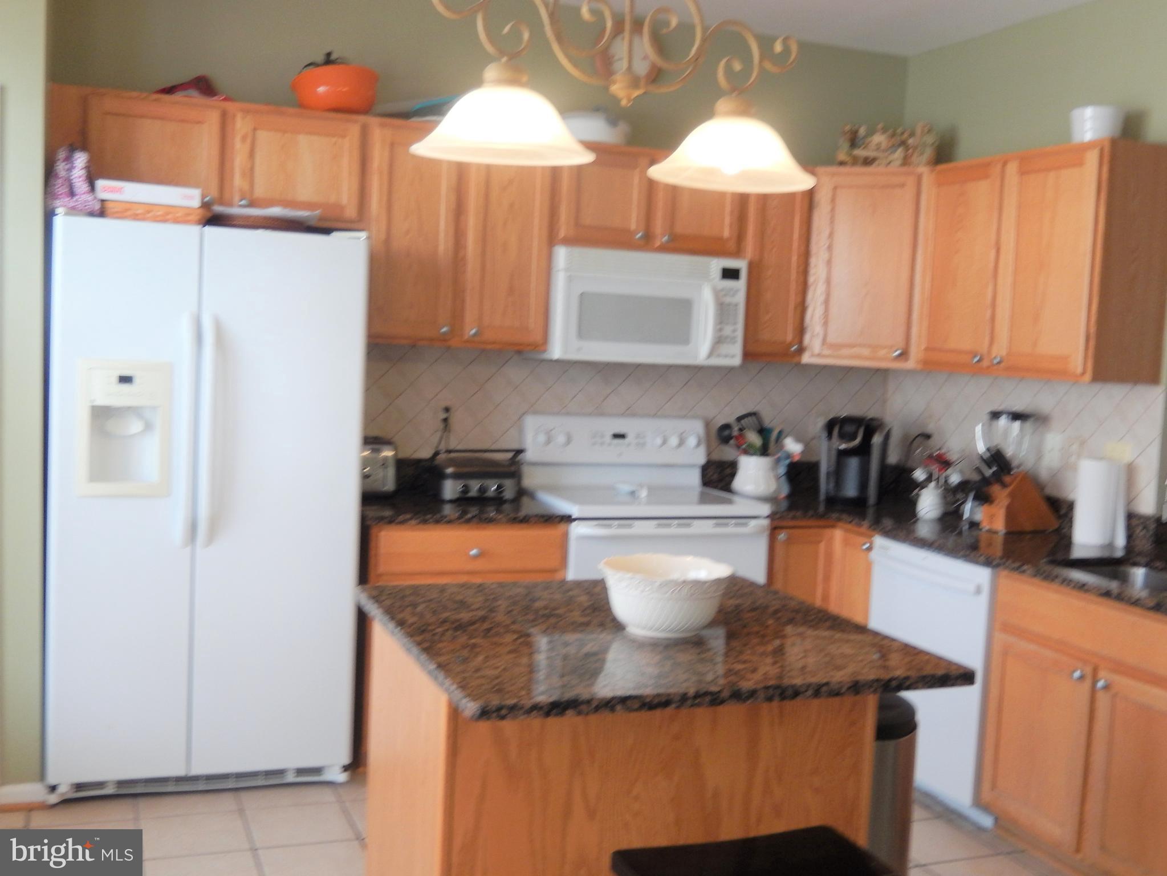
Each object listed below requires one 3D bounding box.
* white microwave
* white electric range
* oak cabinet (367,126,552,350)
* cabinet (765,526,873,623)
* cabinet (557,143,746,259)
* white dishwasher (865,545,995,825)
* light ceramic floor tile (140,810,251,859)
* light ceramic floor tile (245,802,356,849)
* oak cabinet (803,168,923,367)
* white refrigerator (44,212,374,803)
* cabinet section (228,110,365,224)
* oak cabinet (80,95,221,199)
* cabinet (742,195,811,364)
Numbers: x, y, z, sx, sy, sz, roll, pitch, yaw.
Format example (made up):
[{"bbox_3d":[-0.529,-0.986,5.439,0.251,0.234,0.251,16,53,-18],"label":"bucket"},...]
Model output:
[{"bbox_3d":[0.200,-0.488,4.602,0.765,0.408,0.390,1,5,-22],"label":"white microwave"},{"bbox_3d":[0.193,0.542,4.502,0.761,1.204,0.660,1,5,-21],"label":"white electric range"},{"bbox_3d":[-0.480,-0.700,4.318,0.673,0.747,0.326,1,5,-21],"label":"oak cabinet"},{"bbox_3d":[1.001,0.713,4.726,0.912,0.831,0.901,1,5,-21],"label":"cabinet"},{"bbox_3d":[0.198,-0.873,4.565,0.763,0.371,0.326,1,5,-21],"label":"cabinet"},{"bbox_3d":[1.387,0.792,4.122,0.613,0.869,0.614,1,5,-22],"label":"white dishwasher"},{"bbox_3d":[-1.135,1.169,3.557,0.299,0.012,0.299,1,5,-22],"label":"light ceramic floor tile"},{"bbox_3d":[-0.848,1.165,3.647,0.304,0.010,0.308,1,5,-21],"label":"light ceramic floor tile"},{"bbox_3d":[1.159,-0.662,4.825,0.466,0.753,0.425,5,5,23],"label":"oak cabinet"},{"bbox_3d":[-1.239,0.221,3.960,0.904,1.795,0.709,1,5,-22],"label":"white refrigerator"},{"bbox_3d":[-0.987,-0.902,4.115,0.430,0.335,0.317,1,6,-21],"label":"cabinet section"},{"bbox_3d":[-1.400,-0.910,3.965,0.433,0.359,0.319,1,5,-22],"label":"oak cabinet"},{"bbox_3d":[0.690,-0.685,4.813,0.292,0.753,0.319,1,5,-22],"label":"cabinet"}]

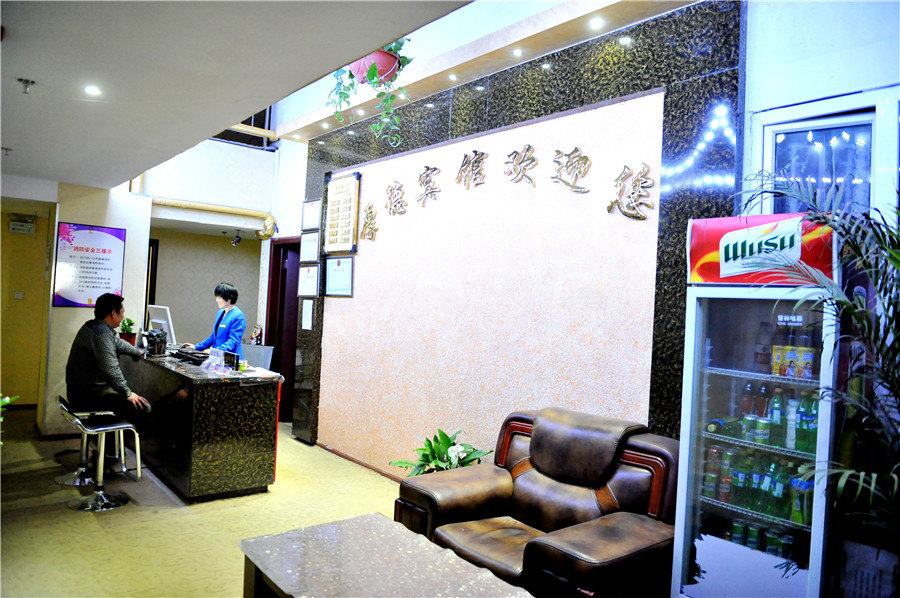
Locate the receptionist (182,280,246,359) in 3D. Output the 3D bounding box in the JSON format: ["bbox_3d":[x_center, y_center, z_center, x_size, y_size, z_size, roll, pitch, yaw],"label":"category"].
[{"bbox_3d":[-2.201,0.612,5.723,0.480,1.570,0.660,3,0,-40],"label":"receptionist"}]

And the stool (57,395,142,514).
[{"bbox_3d":[-2.393,0.998,4.028,0.507,0.755,0.426,3,0,-41],"label":"stool"}]

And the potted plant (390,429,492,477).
[{"bbox_3d":[-0.069,1.172,3.779,0.500,0.650,0.520,3,0,-41],"label":"potted plant"}]

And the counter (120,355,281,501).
[{"bbox_3d":[-2.302,0.953,5.188,0.639,0.858,2.331,3,0,-41],"label":"counter"}]

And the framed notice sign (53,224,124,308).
[{"bbox_3d":[-3.409,-0.302,5.689,0.557,0.773,0.025,3,0,-41],"label":"framed notice sign"}]

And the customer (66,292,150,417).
[{"bbox_3d":[-2.639,0.651,4.627,0.600,1.340,0.490,3,0,-41],"label":"customer"}]

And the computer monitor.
[{"bbox_3d":[-2.854,0.272,5.929,0.180,0.410,0.490,3,0,-40],"label":"computer monitor"}]

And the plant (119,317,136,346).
[{"bbox_3d":[-3.174,0.325,5.898,0.190,0.310,0.190,3,0,-40],"label":"plant"}]

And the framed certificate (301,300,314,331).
[{"bbox_3d":[-1.435,0.163,6.048,0.020,0.305,0.220,3,0,-40],"label":"framed certificate"}]

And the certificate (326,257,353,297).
[{"bbox_3d":[-1.056,-0.212,5.754,0.022,0.385,0.507,3,0,-41],"label":"certificate"}]

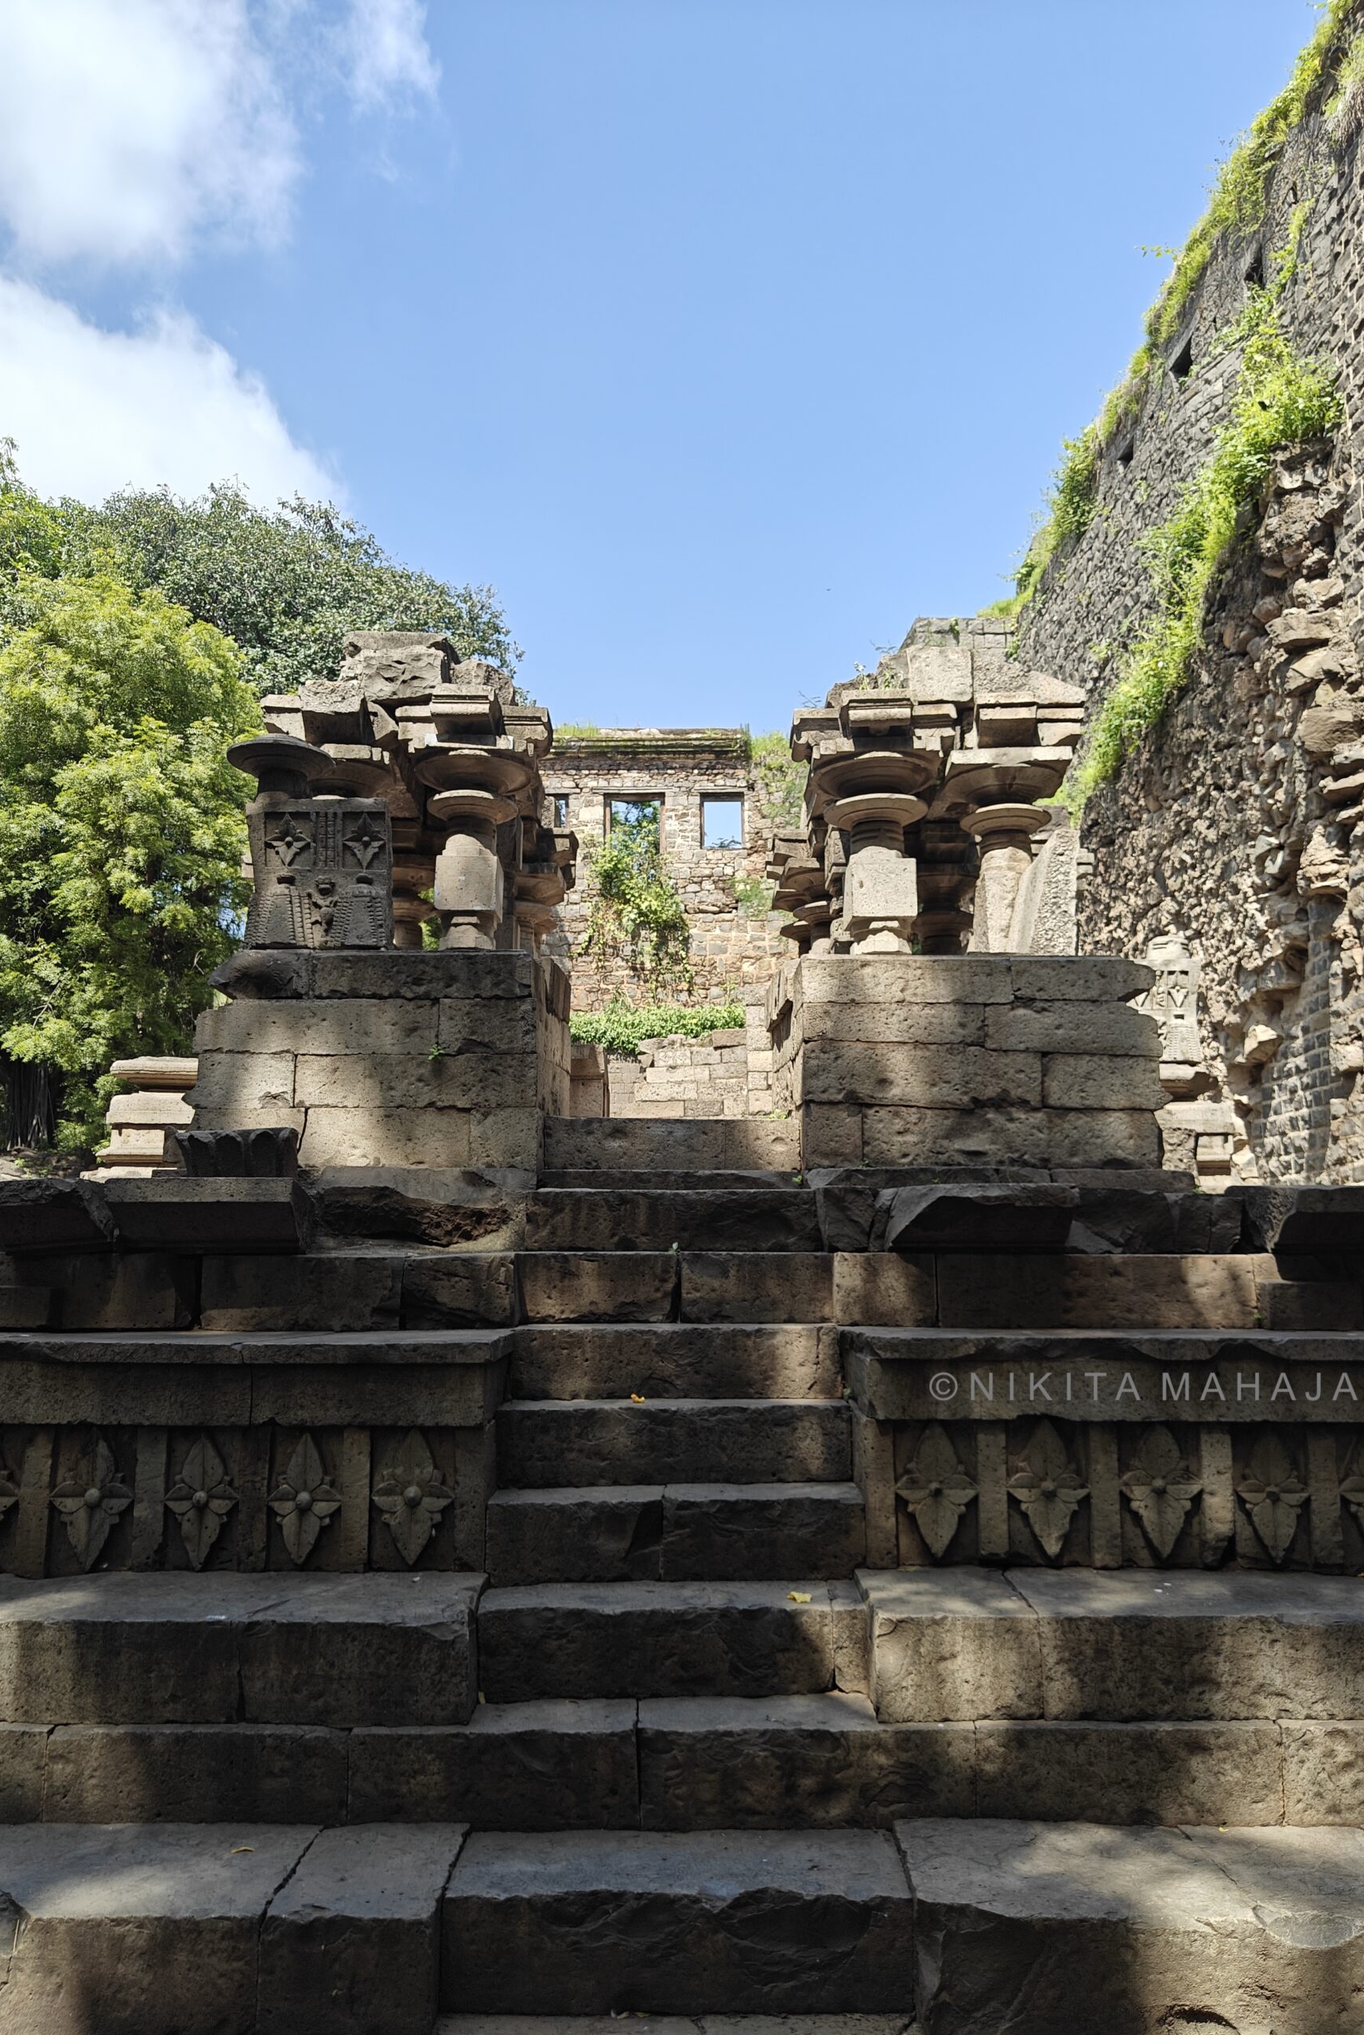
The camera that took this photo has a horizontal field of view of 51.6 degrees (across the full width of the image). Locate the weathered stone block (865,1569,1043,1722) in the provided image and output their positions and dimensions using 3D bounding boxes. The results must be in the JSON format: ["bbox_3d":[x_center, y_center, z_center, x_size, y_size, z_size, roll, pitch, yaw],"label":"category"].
[{"bbox_3d":[0.702,1.657,3.735,0.418,0.253,0.380,0,-5,1],"label":"weathered stone block"}]

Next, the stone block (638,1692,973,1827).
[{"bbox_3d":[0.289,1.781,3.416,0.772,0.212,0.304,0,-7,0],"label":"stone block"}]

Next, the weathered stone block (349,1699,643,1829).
[{"bbox_3d":[-0.462,1.898,3.641,0.714,0.232,0.300,0,-5,1],"label":"weathered stone block"}]

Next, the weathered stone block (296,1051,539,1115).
[{"bbox_3d":[-0.985,0.262,5.407,0.888,0.212,0.378,0,-7,0],"label":"weathered stone block"}]

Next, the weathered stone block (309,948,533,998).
[{"bbox_3d":[-0.944,-0.134,5.337,0.817,0.166,0.420,0,-5,1],"label":"weathered stone block"}]

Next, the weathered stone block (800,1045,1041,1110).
[{"bbox_3d":[0.890,0.244,5.409,0.886,0.236,0.378,0,-7,0],"label":"weathered stone block"}]

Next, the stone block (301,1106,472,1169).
[{"bbox_3d":[-1.060,0.452,5.269,0.618,0.214,0.380,0,-5,1],"label":"stone block"}]

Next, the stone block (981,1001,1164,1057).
[{"bbox_3d":[1.422,0.060,5.309,0.630,0.186,0.360,0,-5,0],"label":"stone block"}]

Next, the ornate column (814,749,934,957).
[{"bbox_3d":[0.741,-0.631,5.391,0.441,0.813,0.441,0,-5,1],"label":"ornate column"}]

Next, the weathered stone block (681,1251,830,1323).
[{"bbox_3d":[0.243,0.875,4.639,0.480,0.215,0.300,0,-5,1],"label":"weathered stone block"}]

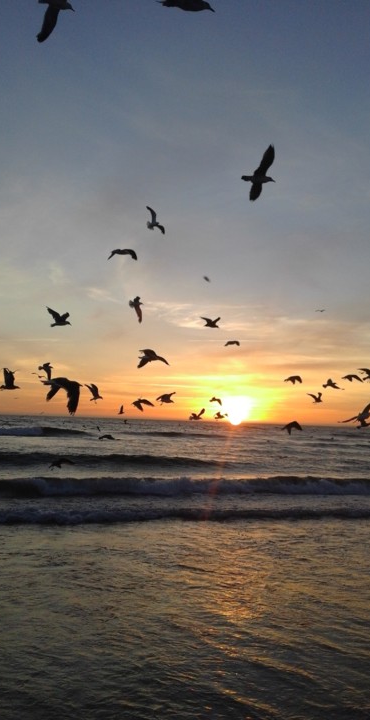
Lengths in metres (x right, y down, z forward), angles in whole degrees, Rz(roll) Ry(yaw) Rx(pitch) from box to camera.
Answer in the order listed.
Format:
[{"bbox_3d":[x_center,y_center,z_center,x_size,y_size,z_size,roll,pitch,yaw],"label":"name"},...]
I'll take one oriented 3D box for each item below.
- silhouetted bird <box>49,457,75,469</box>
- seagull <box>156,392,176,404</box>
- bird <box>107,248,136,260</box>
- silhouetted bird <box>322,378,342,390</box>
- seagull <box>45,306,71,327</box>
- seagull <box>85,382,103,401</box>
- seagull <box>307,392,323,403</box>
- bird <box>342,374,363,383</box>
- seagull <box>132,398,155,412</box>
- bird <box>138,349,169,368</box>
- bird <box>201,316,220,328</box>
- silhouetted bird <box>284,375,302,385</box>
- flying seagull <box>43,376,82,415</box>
[{"bbox_3d":[-2.912,2.436,14.300,0.950,0.260,0.460,-3,-7,39],"label":"silhouetted bird"},{"bbox_3d":[-0.583,1.152,18.000,0.460,0.370,0.950,0,-6,18],"label":"seagull"},{"bbox_3d":[-2.026,-3.420,19.500,0.980,0.360,0.450,5,-7,-28],"label":"bird"},{"bbox_3d":[4.045,0.672,16.500,0.460,0.280,0.900,3,-6,-16],"label":"silhouetted bird"},{"bbox_3d":[-2.685,-0.926,12.800,0.460,0.420,0.850,0,-6,18],"label":"seagull"},{"bbox_3d":[-2.633,0.916,17.500,0.450,0.500,0.620,2,-6,-5],"label":"seagull"},{"bbox_3d":[5.109,1.477,23.500,0.440,0.380,0.850,0,-6,12],"label":"seagull"},{"bbox_3d":[4.538,0.501,16.300,0.460,0.240,0.950,4,-6,-24],"label":"bird"},{"bbox_3d":[-1.104,1.210,16.000,0.850,0.330,0.460,-2,-7,36],"label":"seagull"},{"bbox_3d":[-0.576,-0.027,11.000,0.470,0.350,0.850,7,-8,-41],"label":"bird"},{"bbox_3d":[0.699,-1.028,16.500,0.460,0.300,0.880,5,-7,-29],"label":"bird"},{"bbox_3d":[4.110,0.746,23.000,0.460,0.340,0.850,1,-6,10],"label":"silhouetted bird"},{"bbox_3d":[-1.466,0.425,7.200,0.480,0.450,0.800,6,-7,-33],"label":"flying seagull"}]

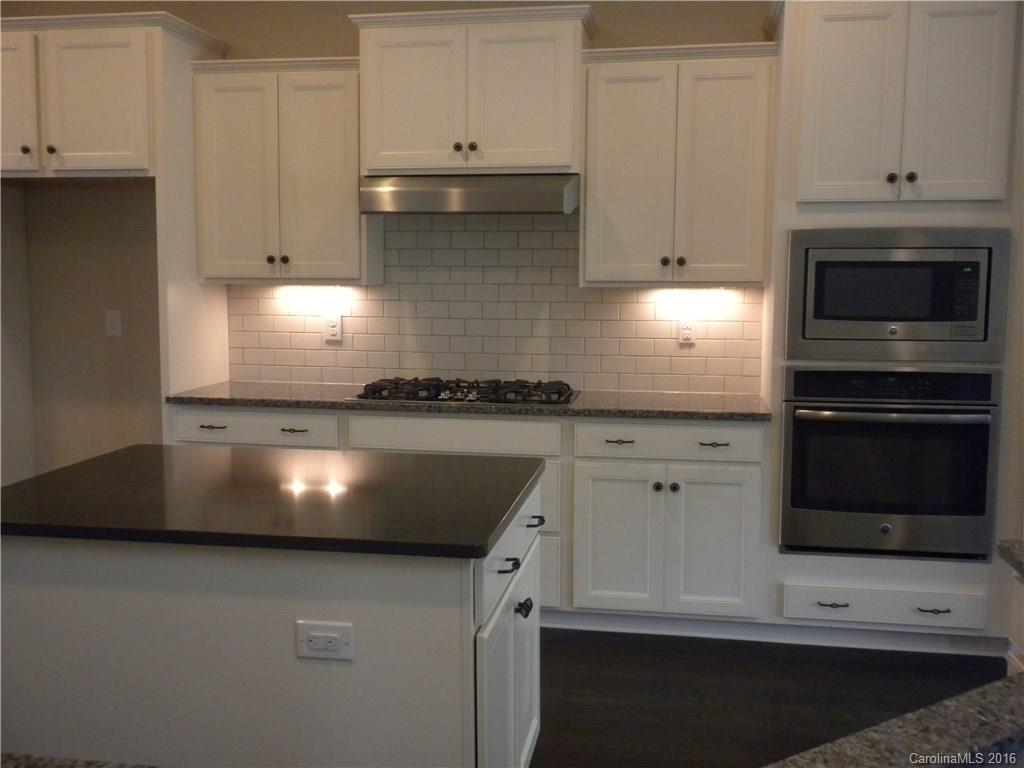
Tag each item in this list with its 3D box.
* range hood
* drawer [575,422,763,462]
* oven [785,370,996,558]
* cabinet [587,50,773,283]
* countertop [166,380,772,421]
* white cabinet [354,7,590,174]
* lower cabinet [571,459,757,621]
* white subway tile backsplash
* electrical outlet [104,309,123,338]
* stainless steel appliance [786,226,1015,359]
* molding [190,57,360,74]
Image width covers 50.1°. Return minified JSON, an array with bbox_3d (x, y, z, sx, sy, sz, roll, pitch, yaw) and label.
[{"bbox_3d":[-0.159,-0.787,4.591,0.907,0.157,0.490,1,6,11],"label":"range hood"},{"bbox_3d":[0.635,0.200,4.395,0.697,0.125,0.510,1,6,11],"label":"drawer"},{"bbox_3d":[1.427,0.270,4.264,0.755,0.708,0.598,1,6,11],"label":"oven"},{"bbox_3d":[0.681,-0.855,4.509,0.761,0.907,0.321,1,6,11],"label":"cabinet"},{"bbox_3d":[-0.178,0.067,4.643,2.453,0.031,0.648,1,6,10],"label":"countertop"},{"bbox_3d":[-0.144,-1.198,4.628,0.998,0.646,0.405,1,6,10],"label":"white cabinet"},{"bbox_3d":[0.650,0.573,4.539,0.716,0.595,0.603,1,6,10],"label":"lower cabinet"},{"bbox_3d":[-0.125,-0.368,4.911,2.453,0.778,0.014,1,6,10],"label":"white subway tile backsplash"},{"bbox_3d":[-1.911,-0.290,5.242,0.077,0.118,0.012,1,6,10],"label":"electrical outlet"},{"bbox_3d":[1.427,-0.341,4.176,0.758,0.478,0.490,1,6,11],"label":"stainless steel appliance"},{"bbox_3d":[-1.001,-1.341,4.622,0.766,0.052,0.046,1,6,10],"label":"molding"}]

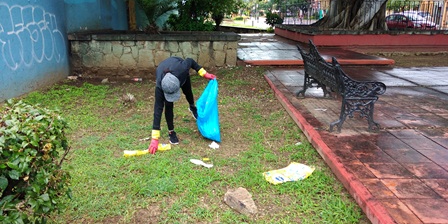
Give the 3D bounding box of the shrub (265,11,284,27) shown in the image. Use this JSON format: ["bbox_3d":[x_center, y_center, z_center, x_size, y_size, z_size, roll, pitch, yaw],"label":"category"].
[{"bbox_3d":[2.930,-5.134,19.341,1.150,1.200,1.100,0,17,0],"label":"shrub"}]

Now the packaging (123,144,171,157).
[{"bbox_3d":[-0.815,0.401,3.641,0.520,0.070,0.120,-6,18,-20],"label":"packaging"}]

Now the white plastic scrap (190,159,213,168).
[{"bbox_3d":[-0.228,0.500,3.363,0.280,0.040,0.080,11,20,33],"label":"white plastic scrap"}]

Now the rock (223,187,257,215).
[{"bbox_3d":[0.135,0.680,2.628,0.250,0.120,0.170,12,21,35],"label":"rock"}]

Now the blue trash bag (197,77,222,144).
[{"bbox_3d":[-0.180,-0.015,3.860,0.290,0.740,0.260,0,17,0],"label":"blue trash bag"}]

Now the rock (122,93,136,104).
[{"bbox_3d":[-1.570,-0.220,5.595,0.240,0.140,0.180,0,17,0],"label":"rock"}]

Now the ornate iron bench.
[{"bbox_3d":[1.520,-0.453,4.637,0.660,0.960,1.640,0,17,-2],"label":"ornate iron bench"}]

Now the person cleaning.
[{"bbox_3d":[-0.460,-0.178,4.020,0.700,0.960,1.000,-2,17,-8],"label":"person cleaning"}]

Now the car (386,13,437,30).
[{"bbox_3d":[16.159,-7.756,29.000,4.200,1.480,1.750,0,17,0],"label":"car"}]

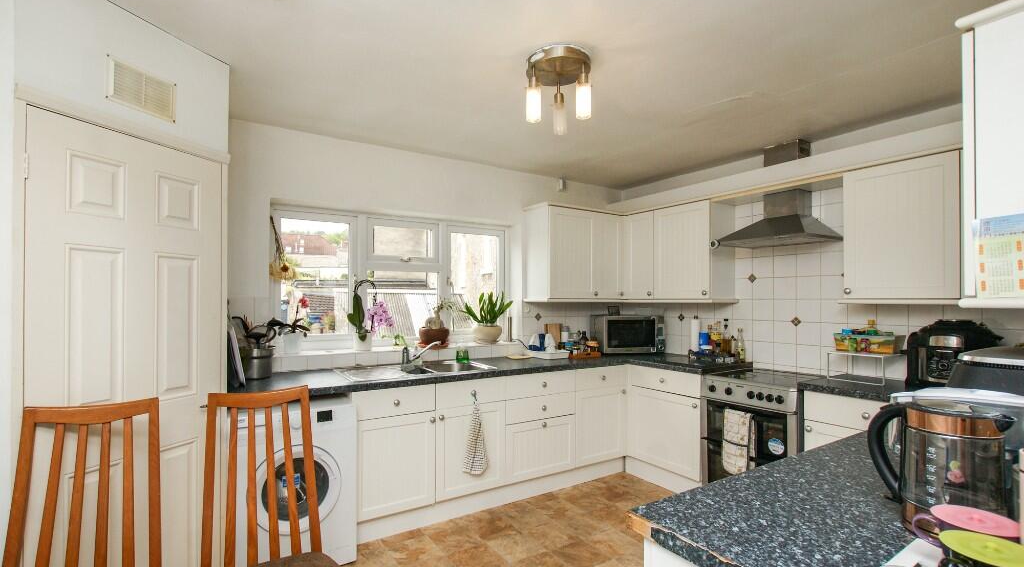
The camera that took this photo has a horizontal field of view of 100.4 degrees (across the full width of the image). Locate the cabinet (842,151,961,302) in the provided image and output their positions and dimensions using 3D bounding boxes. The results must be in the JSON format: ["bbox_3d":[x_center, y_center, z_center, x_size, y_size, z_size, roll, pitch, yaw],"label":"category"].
[{"bbox_3d":[2.145,-0.268,2.330,0.310,0.725,0.475,1,-2,-35],"label":"cabinet"}]

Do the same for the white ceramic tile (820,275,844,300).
[{"bbox_3d":[2.055,0.025,2.718,0.010,0.150,0.148,1,-2,-35],"label":"white ceramic tile"}]

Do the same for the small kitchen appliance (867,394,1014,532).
[{"bbox_3d":[0.898,0.380,0.892,0.155,0.250,0.215,1,-2,-27],"label":"small kitchen appliance"}]

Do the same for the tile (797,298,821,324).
[{"bbox_3d":[1.957,0.187,2.811,0.010,0.150,0.150,1,-1,-30],"label":"tile"}]

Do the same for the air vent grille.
[{"bbox_3d":[-1.420,-0.740,1.643,0.015,0.158,0.235,-1,-2,21],"label":"air vent grille"}]

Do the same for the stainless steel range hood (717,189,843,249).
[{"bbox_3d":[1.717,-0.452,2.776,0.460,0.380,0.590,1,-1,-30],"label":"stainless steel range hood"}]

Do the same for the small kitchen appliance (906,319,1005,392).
[{"bbox_3d":[2.134,0.370,2.060,0.310,0.360,0.310,1,-2,-31],"label":"small kitchen appliance"}]

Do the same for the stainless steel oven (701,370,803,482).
[{"bbox_3d":[1.654,1.042,2.716,0.600,0.900,0.590,1,-1,-30],"label":"stainless steel oven"}]

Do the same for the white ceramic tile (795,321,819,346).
[{"bbox_3d":[2.004,0.339,2.880,0.010,0.150,0.150,1,-2,-31],"label":"white ceramic tile"}]

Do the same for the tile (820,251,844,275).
[{"bbox_3d":[2.033,-0.123,2.679,0.010,0.150,0.150,1,-1,-30],"label":"tile"}]

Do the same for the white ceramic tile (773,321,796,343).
[{"bbox_3d":[1.881,0.338,2.942,0.010,0.150,0.150,1,-1,-30],"label":"white ceramic tile"}]

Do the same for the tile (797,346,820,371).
[{"bbox_3d":[1.973,0.491,2.833,0.010,0.150,0.148,1,-2,-35],"label":"tile"}]

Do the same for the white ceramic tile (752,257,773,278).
[{"bbox_3d":[1.821,-0.116,3.090,0.010,0.150,0.150,1,-2,-31],"label":"white ceramic tile"}]

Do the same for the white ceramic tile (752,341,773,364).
[{"bbox_3d":[1.808,0.496,3.065,0.010,0.150,0.148,1,-2,-35],"label":"white ceramic tile"}]

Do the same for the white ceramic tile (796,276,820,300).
[{"bbox_3d":[1.973,0.028,2.833,0.010,0.150,0.148,1,-2,-35],"label":"white ceramic tile"}]

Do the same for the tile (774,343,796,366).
[{"bbox_3d":[1.881,0.490,2.942,0.010,0.150,0.150,1,-1,-30],"label":"tile"}]

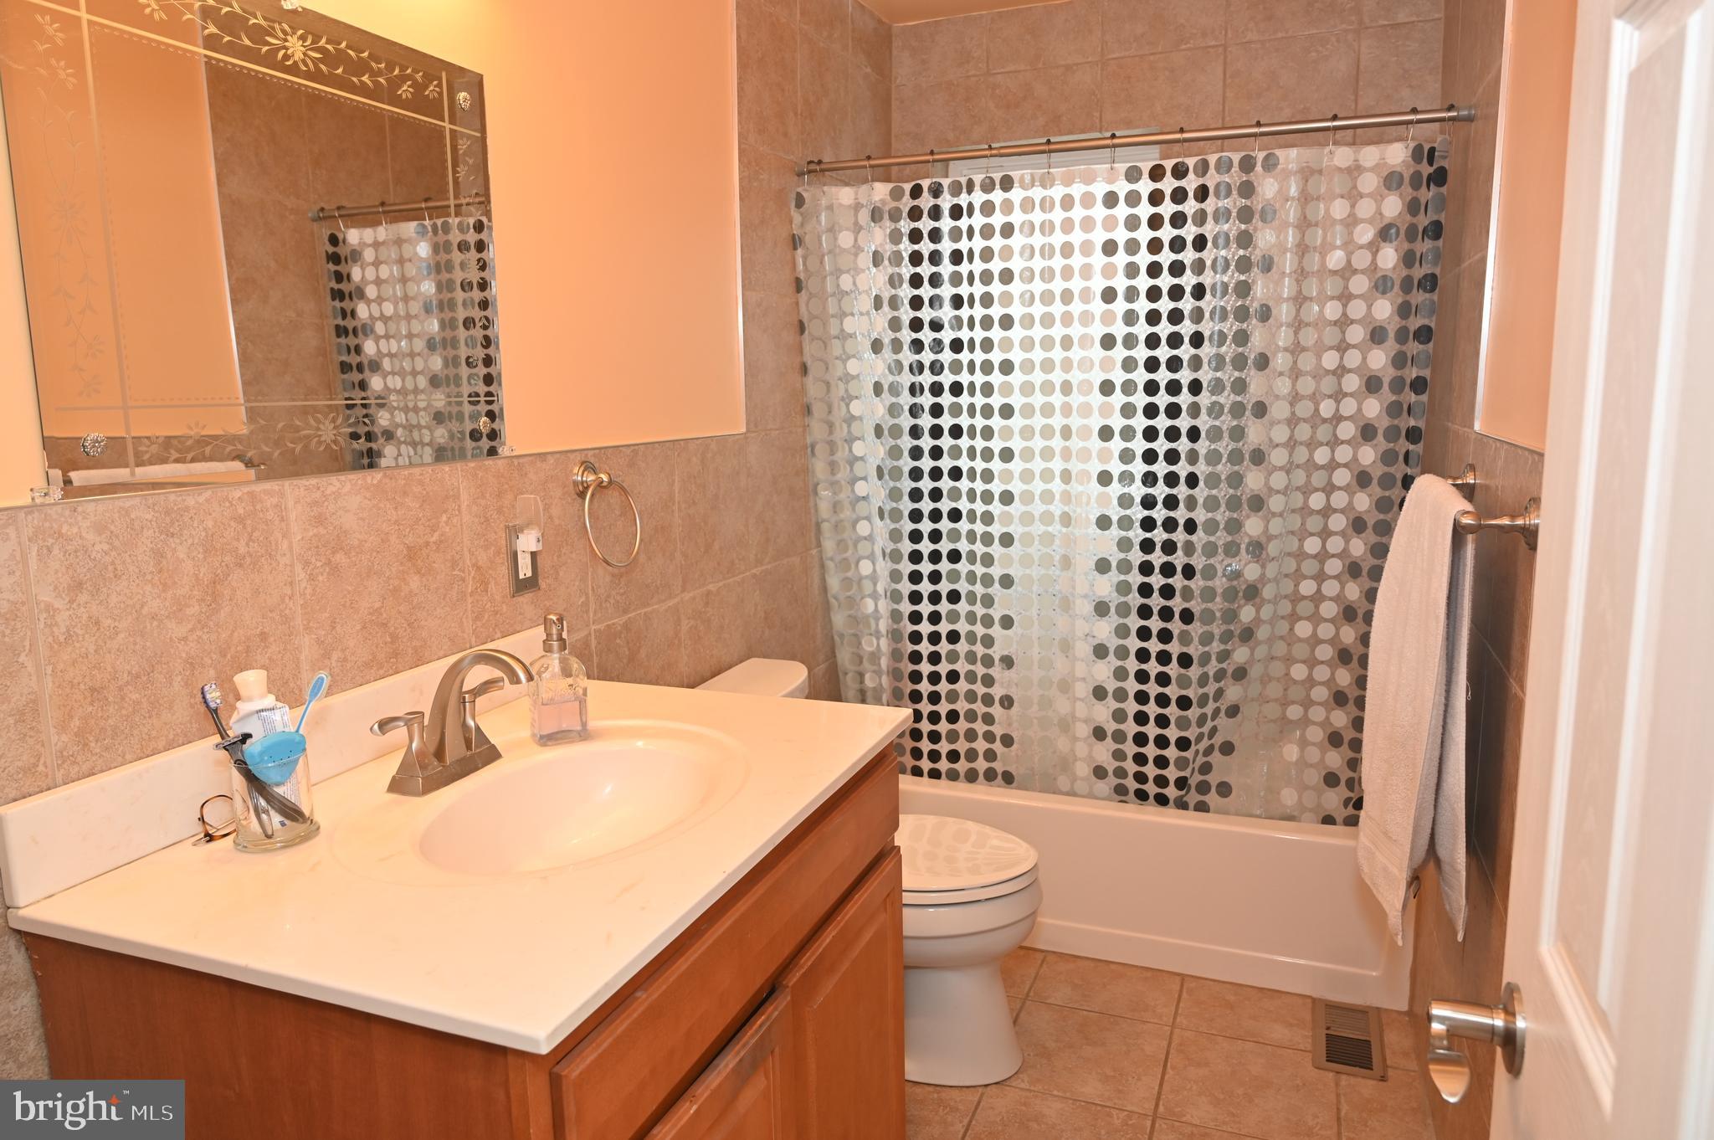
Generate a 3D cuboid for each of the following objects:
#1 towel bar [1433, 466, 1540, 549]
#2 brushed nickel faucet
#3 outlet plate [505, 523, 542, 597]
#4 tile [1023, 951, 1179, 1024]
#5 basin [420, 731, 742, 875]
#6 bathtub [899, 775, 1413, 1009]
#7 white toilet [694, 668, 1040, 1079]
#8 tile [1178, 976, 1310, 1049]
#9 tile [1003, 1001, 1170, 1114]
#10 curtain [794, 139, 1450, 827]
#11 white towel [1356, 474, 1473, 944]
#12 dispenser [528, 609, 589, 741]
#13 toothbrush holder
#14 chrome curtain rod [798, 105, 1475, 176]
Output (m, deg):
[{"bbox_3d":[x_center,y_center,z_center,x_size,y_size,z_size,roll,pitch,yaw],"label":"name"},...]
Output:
[{"bbox_3d":[0.945,-0.112,1.772,0.099,0.071,0.661,3,10,21],"label":"towel bar"},{"bbox_3d":[-0.483,0.185,1.459,0.175,0.172,0.249,3,10,21],"label":"brushed nickel faucet"},{"bbox_3d":[-0.537,-0.022,1.853,0.010,0.117,0.076,3,10,21],"label":"outlet plate"},{"bbox_3d":[0.590,0.994,2.709,0.331,0.010,0.247,3,10,21],"label":"tile"},{"bbox_3d":[-0.329,0.344,1.449,0.319,0.140,0.510,3,10,21],"label":"basin"},{"bbox_3d":[0.690,0.715,3.166,1.481,0.391,0.767,3,10,21],"label":"bathtub"},{"bbox_3d":[0.032,0.634,2.413,0.720,0.764,0.425,3,10,21],"label":"white toilet"},{"bbox_3d":[0.897,1.009,2.594,0.325,0.010,0.247,3,10,21],"label":"tile"},{"bbox_3d":[0.485,1.039,2.439,0.334,0.010,0.339,3,10,21],"label":"tile"},{"bbox_3d":[0.557,-0.079,2.752,1.460,1.693,0.130,3,10,21],"label":"curtain"},{"bbox_3d":[0.896,0.206,1.819,0.131,0.683,0.376,3,10,21],"label":"white towel"},{"bbox_3d":[-0.425,0.152,1.628,0.066,0.181,0.056,-5,10,-24],"label":"dispenser"},{"bbox_3d":[-0.657,0.249,1.283,0.086,0.108,0.086,3,10,21],"label":"toothbrush holder"},{"bbox_3d":[0.554,-0.961,2.577,1.488,0.030,0.030,3,10,21],"label":"chrome curtain rod"}]

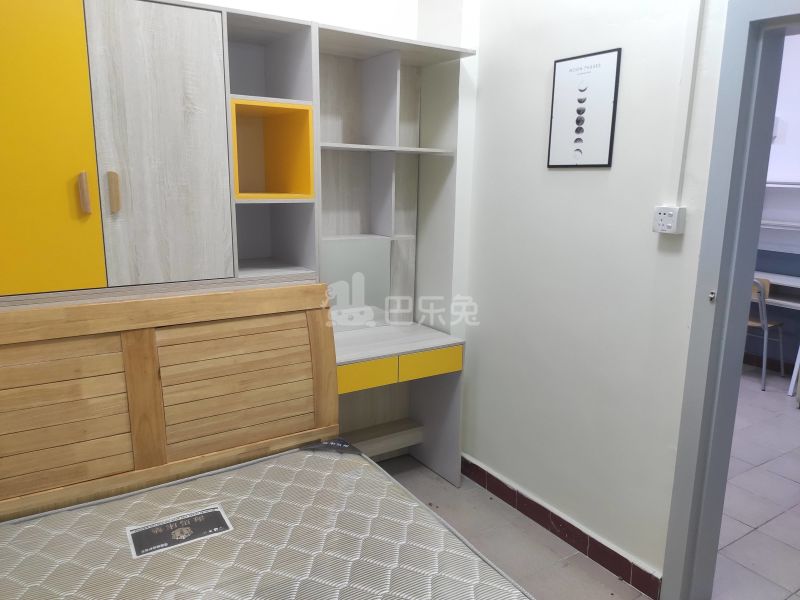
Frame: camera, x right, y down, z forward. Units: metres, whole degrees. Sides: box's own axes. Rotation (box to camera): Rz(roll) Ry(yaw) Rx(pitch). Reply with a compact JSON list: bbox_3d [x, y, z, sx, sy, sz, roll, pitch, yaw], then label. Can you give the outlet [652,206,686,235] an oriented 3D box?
[{"bbox_3d":[0.882,-0.261,1.964,0.043,0.083,0.083,-6,13,-32],"label":"outlet"}]

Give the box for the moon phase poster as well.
[{"bbox_3d":[0.675,-0.698,2.234,0.018,0.403,0.302,-6,13,-32],"label":"moon phase poster"}]

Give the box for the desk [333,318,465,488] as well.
[{"bbox_3d":[-0.147,0.563,2.904,0.770,0.750,0.480,-6,13,-32],"label":"desk"}]

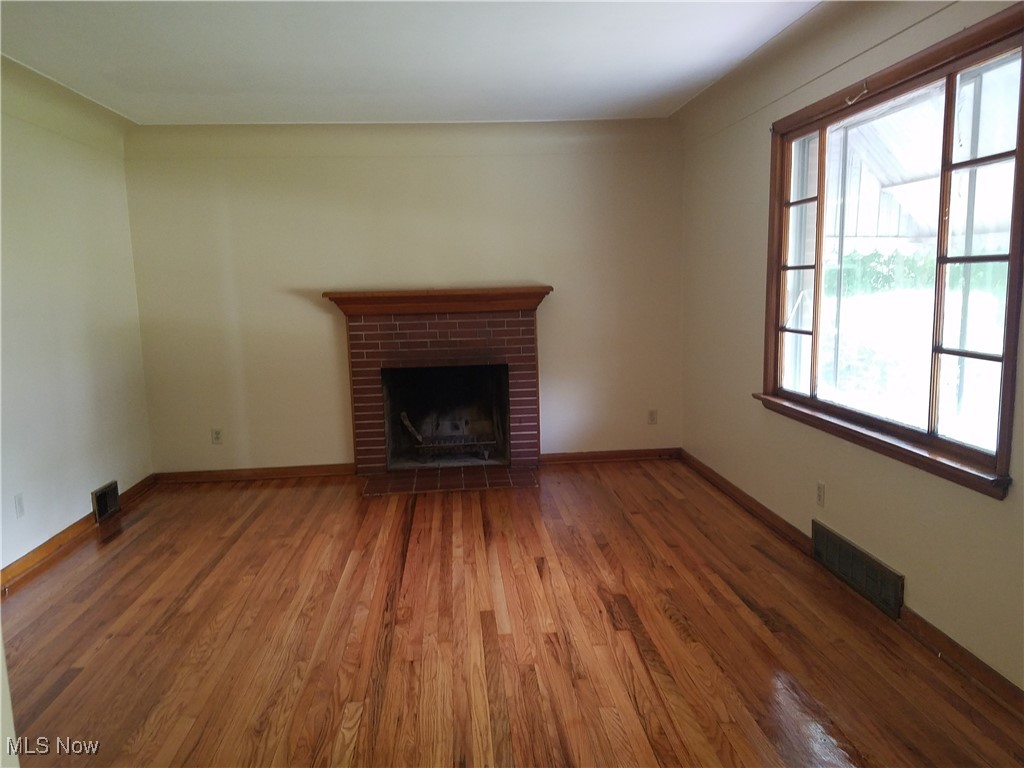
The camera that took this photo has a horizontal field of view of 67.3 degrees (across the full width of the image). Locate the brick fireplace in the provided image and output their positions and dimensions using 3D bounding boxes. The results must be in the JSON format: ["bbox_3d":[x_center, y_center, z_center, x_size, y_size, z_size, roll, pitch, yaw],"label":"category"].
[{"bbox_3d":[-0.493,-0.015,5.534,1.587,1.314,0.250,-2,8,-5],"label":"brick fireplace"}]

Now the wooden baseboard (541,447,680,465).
[{"bbox_3d":[0.749,0.541,5.746,1.067,0.088,0.028,-2,8,-5],"label":"wooden baseboard"}]

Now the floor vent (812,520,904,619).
[{"bbox_3d":[1.474,0.788,3.321,0.021,0.183,0.718,-2,8,-5],"label":"floor vent"}]

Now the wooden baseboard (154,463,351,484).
[{"bbox_3d":[-1.847,0.641,5.541,1.413,0.086,0.028,-2,8,-5],"label":"wooden baseboard"}]

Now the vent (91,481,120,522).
[{"bbox_3d":[-2.472,0.716,4.685,0.028,0.179,0.296,-2,8,-5],"label":"vent"}]

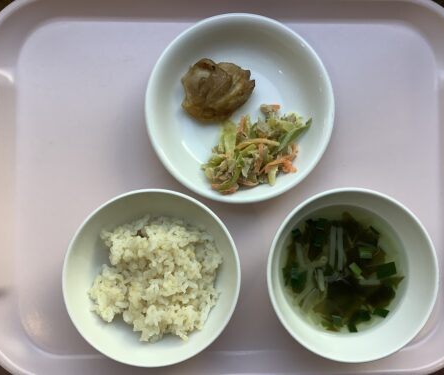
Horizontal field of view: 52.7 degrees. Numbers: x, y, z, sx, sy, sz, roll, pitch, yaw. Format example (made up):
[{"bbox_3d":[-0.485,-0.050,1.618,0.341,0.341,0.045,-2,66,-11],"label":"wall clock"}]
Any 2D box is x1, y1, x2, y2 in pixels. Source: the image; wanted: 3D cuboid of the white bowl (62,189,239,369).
[{"bbox_3d":[-0.050,0.065,0.344,0.126,0.056,0.126,0,88,-1],"label":"white bowl"}]

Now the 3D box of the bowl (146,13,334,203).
[{"bbox_3d":[0.014,-0.060,0.358,0.143,0.036,0.143,0,88,-1],"label":"bowl"}]

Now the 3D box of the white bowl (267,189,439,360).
[{"bbox_3d":[0.092,0.063,0.344,0.122,0.058,0.122,0,88,-1],"label":"white bowl"}]

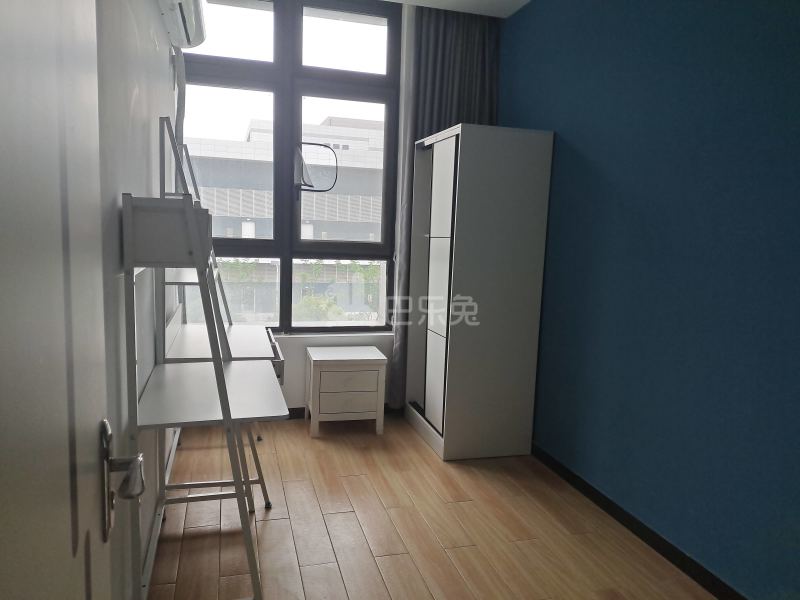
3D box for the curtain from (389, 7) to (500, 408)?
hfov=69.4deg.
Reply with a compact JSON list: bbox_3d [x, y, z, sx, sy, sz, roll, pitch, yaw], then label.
[{"bbox_3d":[0.298,-0.598,4.115,0.658,2.792,0.123,0,8,-17],"label":"curtain"}]

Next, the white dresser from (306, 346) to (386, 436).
[{"bbox_3d":[-0.370,0.614,3.923,0.480,0.520,0.375,0,8,-14],"label":"white dresser"}]

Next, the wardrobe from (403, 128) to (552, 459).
[{"bbox_3d":[0.455,-0.059,3.726,0.567,1.924,0.801,0,8,-17],"label":"wardrobe"}]

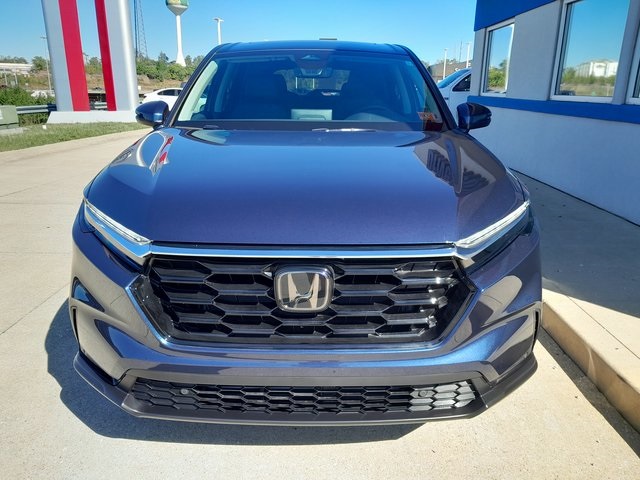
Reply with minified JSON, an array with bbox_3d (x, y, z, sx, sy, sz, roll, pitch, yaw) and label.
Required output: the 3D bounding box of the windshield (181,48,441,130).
[{"bbox_3d":[-0.040,-0.867,2.888,1.520,0.490,0.880,0,18,0],"label":"windshield"}]

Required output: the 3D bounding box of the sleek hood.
[{"bbox_3d":[-0.043,-0.270,2.082,1.680,0.250,1.280,0,18,0],"label":"sleek hood"}]

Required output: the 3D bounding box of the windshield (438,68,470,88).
[{"bbox_3d":[3.557,-4.270,13.200,0.750,0.600,1.450,0,18,-2],"label":"windshield"}]

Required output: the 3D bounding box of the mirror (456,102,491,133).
[{"bbox_3d":[0.911,-0.739,2.969,0.213,0.185,0.180,0,18,0],"label":"mirror"}]

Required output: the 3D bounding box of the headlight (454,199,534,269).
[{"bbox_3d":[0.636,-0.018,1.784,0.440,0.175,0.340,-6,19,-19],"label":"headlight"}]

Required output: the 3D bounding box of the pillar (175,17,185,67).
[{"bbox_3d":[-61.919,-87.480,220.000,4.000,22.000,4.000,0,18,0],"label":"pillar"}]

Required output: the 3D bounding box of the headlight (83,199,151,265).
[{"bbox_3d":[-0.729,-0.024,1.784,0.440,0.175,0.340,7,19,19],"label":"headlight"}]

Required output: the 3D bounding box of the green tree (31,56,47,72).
[{"bbox_3d":[-59.210,-36.914,105.000,3.600,3.700,3.400,0,18,0],"label":"green tree"}]

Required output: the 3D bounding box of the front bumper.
[{"bbox_3d":[-0.045,0.294,1.833,1.850,0.690,0.560,0,18,0],"label":"front bumper"}]

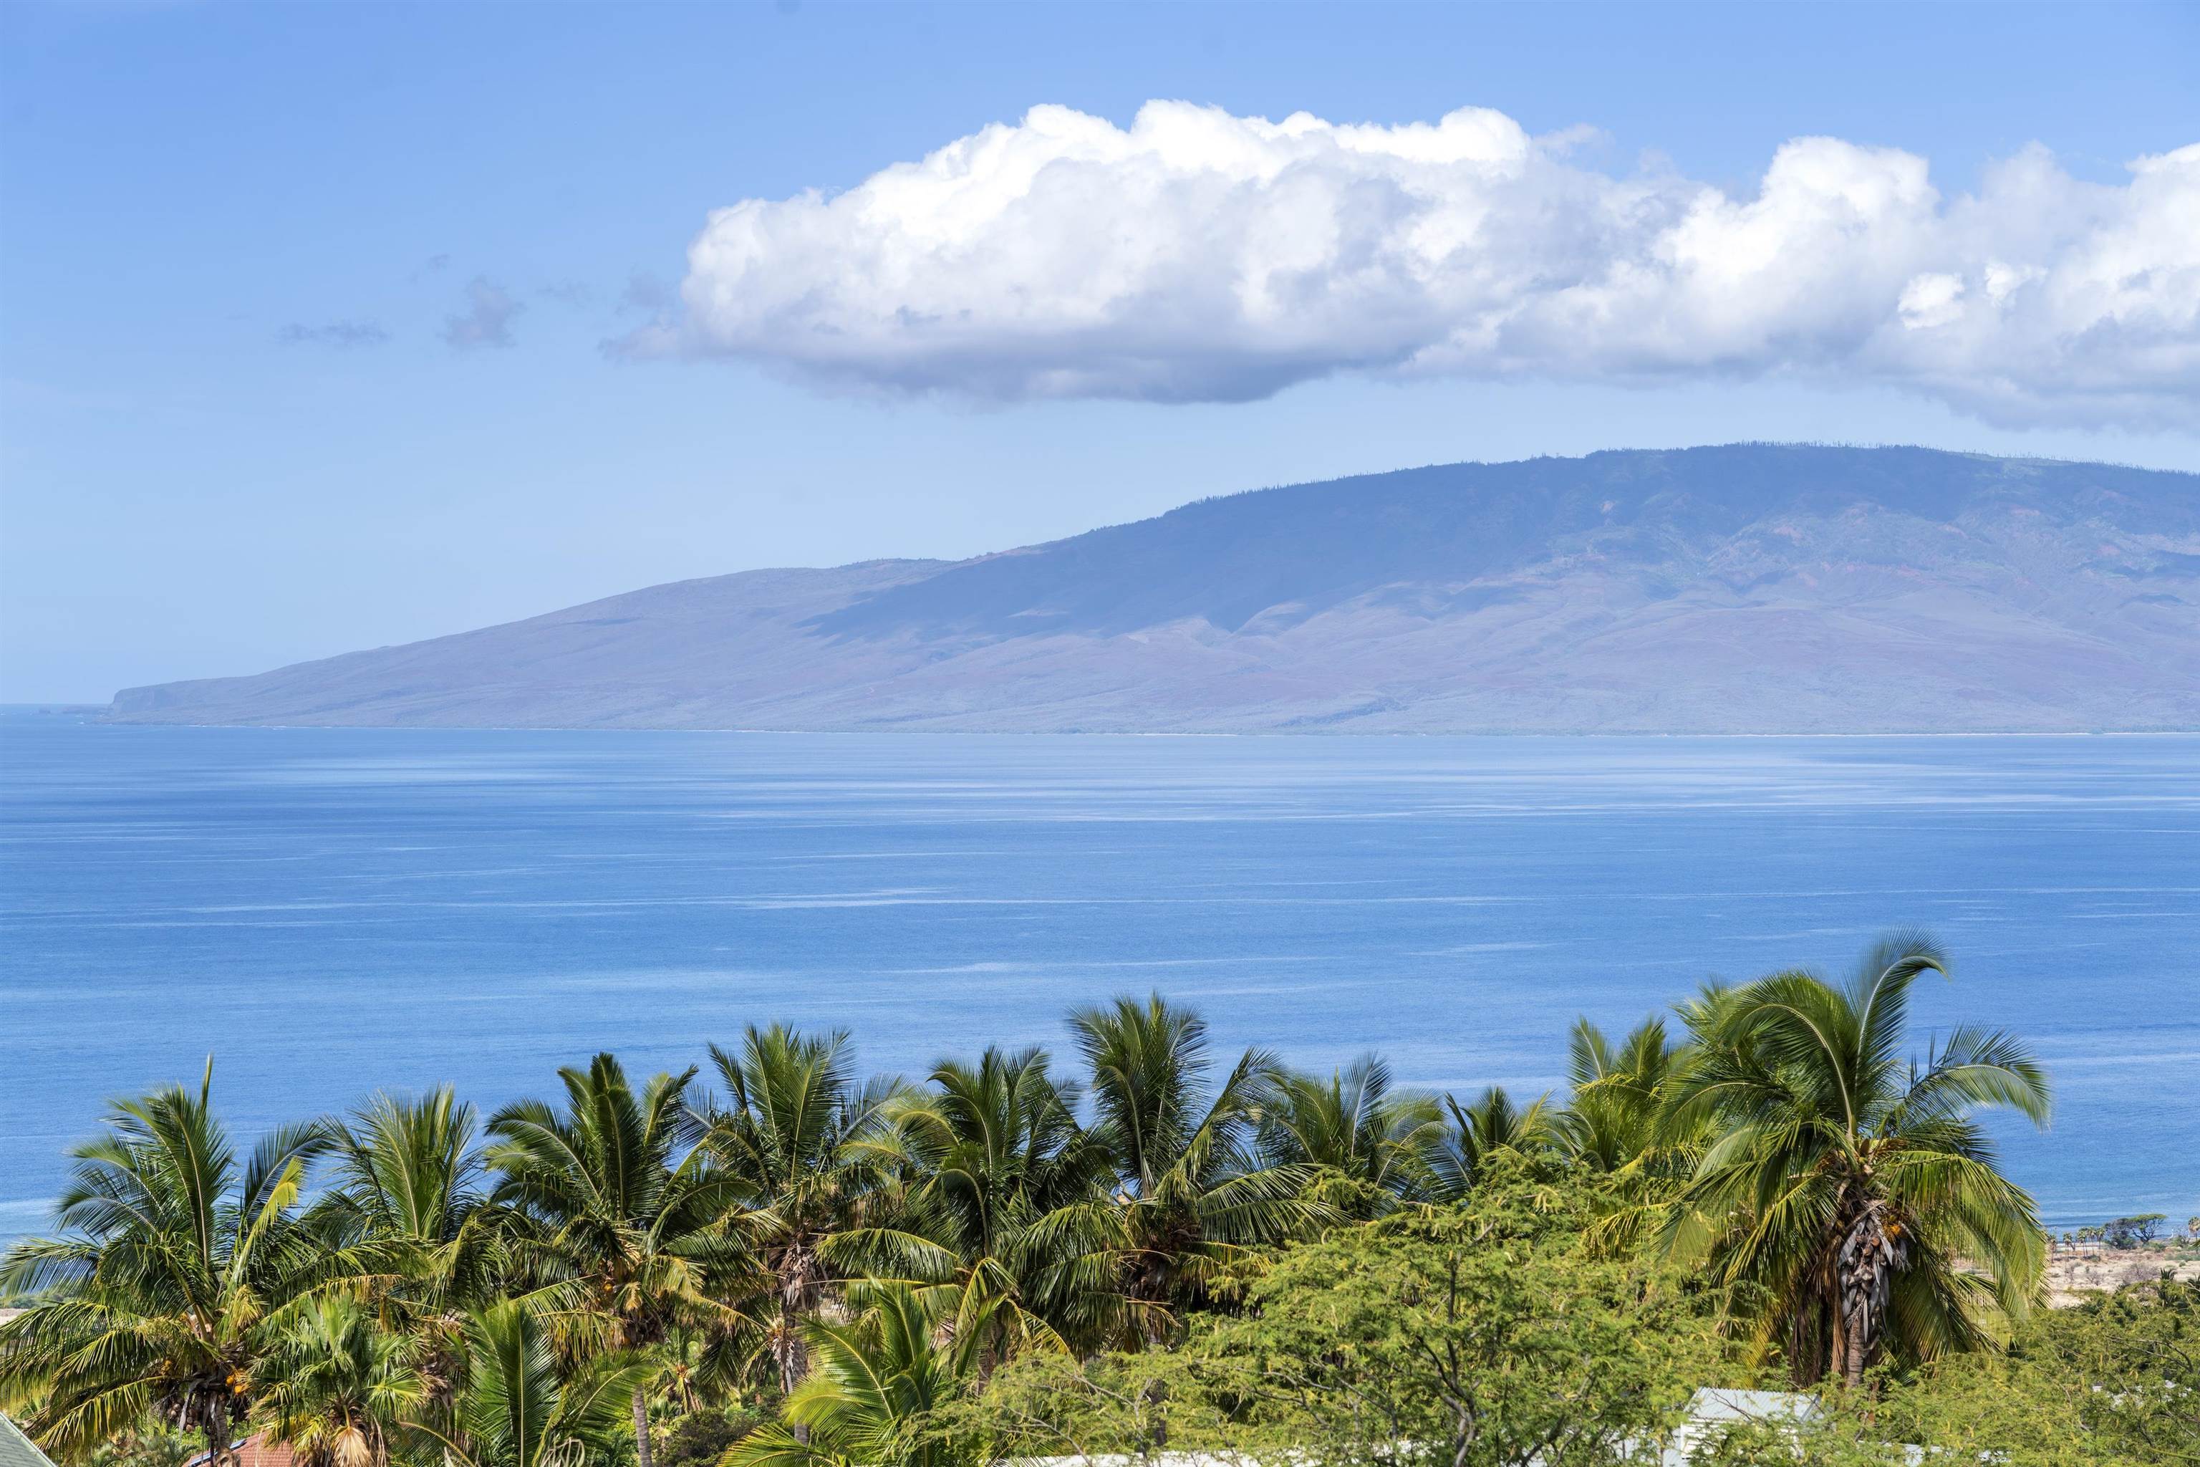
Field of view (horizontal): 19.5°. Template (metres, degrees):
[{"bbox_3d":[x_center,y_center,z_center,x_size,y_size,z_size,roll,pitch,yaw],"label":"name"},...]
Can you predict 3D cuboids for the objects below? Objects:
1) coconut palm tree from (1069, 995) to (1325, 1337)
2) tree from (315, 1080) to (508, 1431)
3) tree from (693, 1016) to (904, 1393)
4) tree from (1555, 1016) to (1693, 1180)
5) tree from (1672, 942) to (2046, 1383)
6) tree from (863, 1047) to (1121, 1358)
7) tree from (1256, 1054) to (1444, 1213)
[{"bbox_3d":[1.858,11.075,143.058,6.300,10.500,6.300,0,1,0],"label":"coconut palm tree"},{"bbox_3d":[-15.720,12.820,148.051,5.600,9.300,5.600,0,1,0],"label":"tree"},{"bbox_3d":[-6.761,11.664,143.057,6.000,10.300,6.000,0,1,0],"label":"tree"},{"bbox_3d":[13.223,11.574,160.049,5.600,9.000,5.600,0,1,0],"label":"tree"},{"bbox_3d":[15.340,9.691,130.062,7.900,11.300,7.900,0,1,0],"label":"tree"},{"bbox_3d":[-2.456,11.628,140.053,6.200,9.600,6.200,0,1,0],"label":"tree"},{"bbox_3d":[6.431,12.724,165.049,5.700,9.000,5.700,0,1,0],"label":"tree"}]

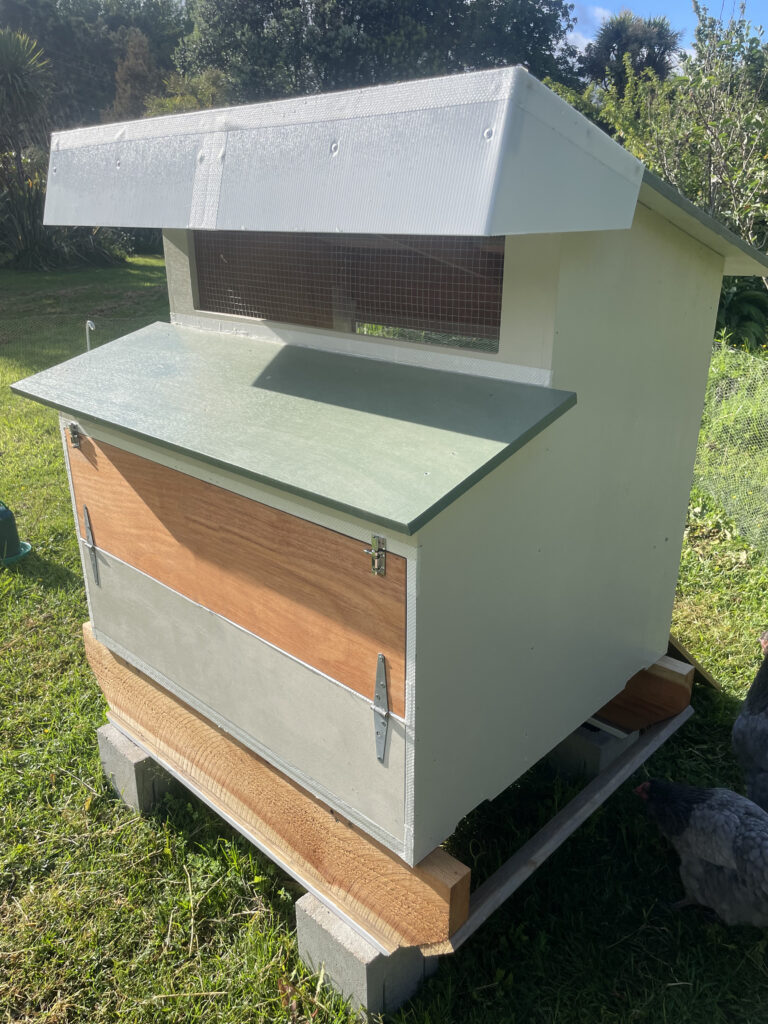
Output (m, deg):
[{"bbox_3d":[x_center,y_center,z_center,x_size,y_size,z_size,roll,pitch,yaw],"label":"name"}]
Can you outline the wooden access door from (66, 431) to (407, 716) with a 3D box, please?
[{"bbox_3d":[-0.338,0.062,1.444,1.033,0.262,0.022,18,28,40],"label":"wooden access door"}]

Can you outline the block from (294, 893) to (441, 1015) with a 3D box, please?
[{"bbox_3d":[-0.032,0.816,1.473,0.190,0.190,0.190,18,28,40],"label":"block"}]

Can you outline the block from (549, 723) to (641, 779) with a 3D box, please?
[{"bbox_3d":[0.518,0.612,2.007,0.190,0.190,0.190,18,28,40],"label":"block"}]

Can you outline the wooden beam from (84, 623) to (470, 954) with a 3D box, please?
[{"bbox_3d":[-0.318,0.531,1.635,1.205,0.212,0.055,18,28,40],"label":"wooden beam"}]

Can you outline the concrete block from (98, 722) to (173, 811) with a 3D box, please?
[{"bbox_3d":[-0.587,0.632,1.964,0.190,0.190,0.190,18,28,40],"label":"concrete block"}]

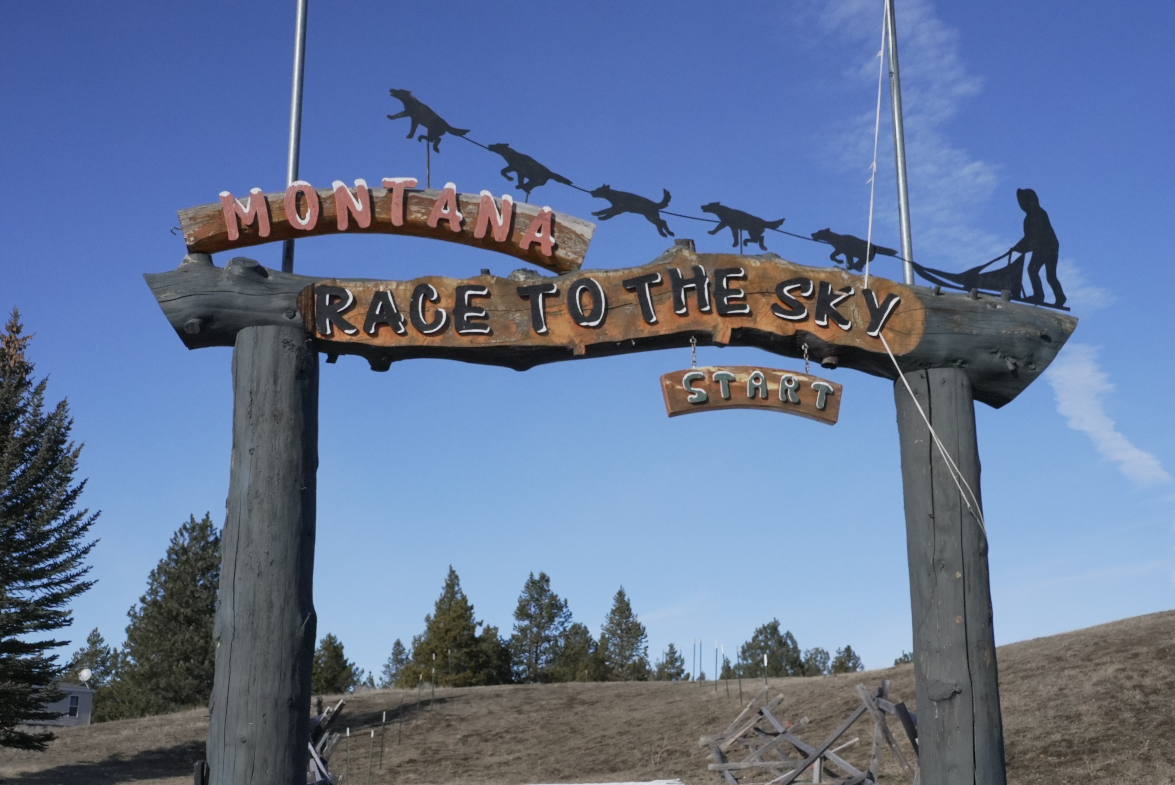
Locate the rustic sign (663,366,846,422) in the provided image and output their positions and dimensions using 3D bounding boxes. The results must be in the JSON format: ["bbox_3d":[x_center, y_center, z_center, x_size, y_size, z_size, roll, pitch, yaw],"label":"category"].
[{"bbox_3d":[0.807,0.005,6.752,0.915,0.276,0.075,2,-14,-10],"label":"rustic sign"}]

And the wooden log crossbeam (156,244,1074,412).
[{"bbox_3d":[0.254,-0.380,6.780,4.705,0.808,0.450,2,-14,-10],"label":"wooden log crossbeam"}]

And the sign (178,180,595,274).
[{"bbox_3d":[-0.945,-0.801,6.637,1.999,0.393,0.250,2,-14,-10],"label":"sign"}]

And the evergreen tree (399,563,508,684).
[{"bbox_3d":[-7.192,12.784,74.109,5.803,6.812,5.803,0,-14,0],"label":"evergreen tree"}]

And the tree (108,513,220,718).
[{"bbox_3d":[-21.701,12.492,77.292,9.312,11.530,9.312,0,-14,0],"label":"tree"}]

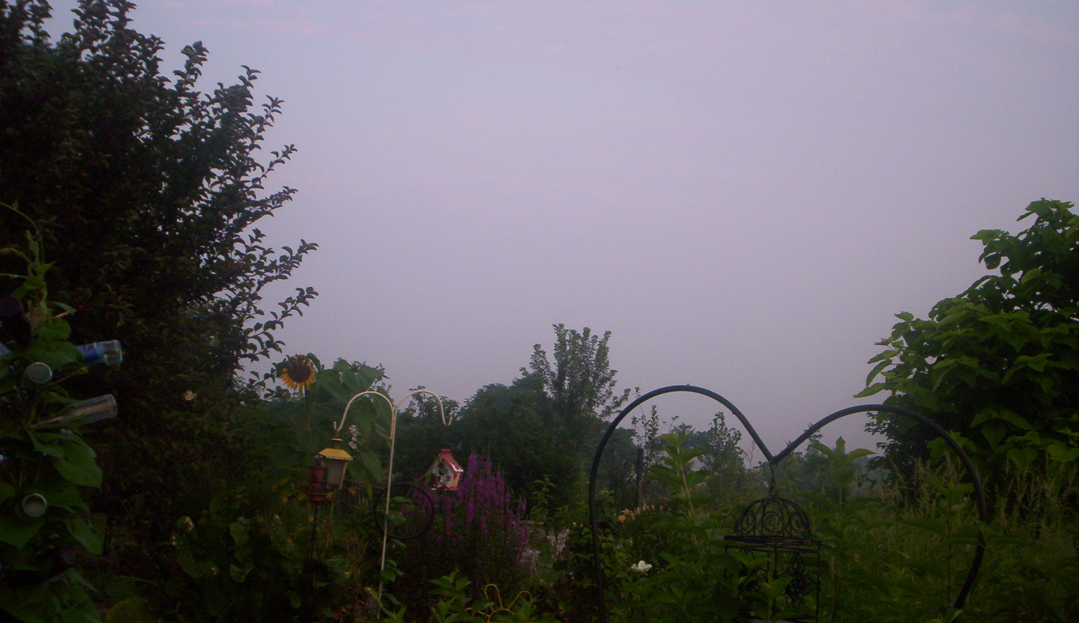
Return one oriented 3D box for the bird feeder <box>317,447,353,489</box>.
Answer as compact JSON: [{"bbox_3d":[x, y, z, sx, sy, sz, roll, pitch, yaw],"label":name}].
[{"bbox_3d":[-1.012,0.774,5.700,0.155,0.215,0.150,5,-8,-22],"label":"bird feeder"}]

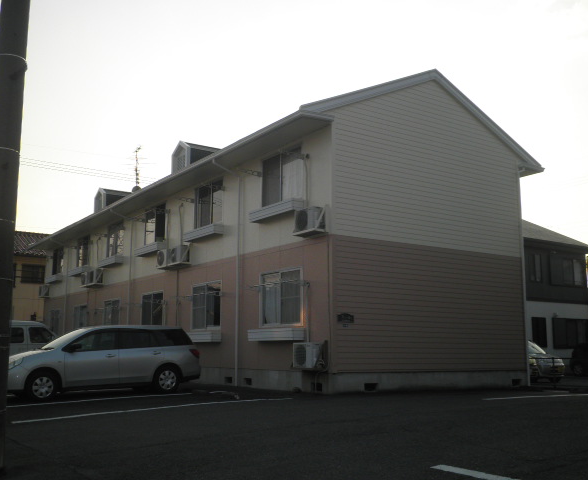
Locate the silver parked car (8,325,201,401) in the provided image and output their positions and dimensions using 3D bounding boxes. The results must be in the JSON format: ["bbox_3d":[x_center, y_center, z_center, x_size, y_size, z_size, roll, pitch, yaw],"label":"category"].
[{"bbox_3d":[-4.209,2.614,14.395,4.440,1.505,1.695,5,-10,-34],"label":"silver parked car"}]

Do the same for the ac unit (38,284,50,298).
[{"bbox_3d":[-12.668,2.660,33.686,0.320,0.550,0.790,6,-11,-33],"label":"ac unit"}]

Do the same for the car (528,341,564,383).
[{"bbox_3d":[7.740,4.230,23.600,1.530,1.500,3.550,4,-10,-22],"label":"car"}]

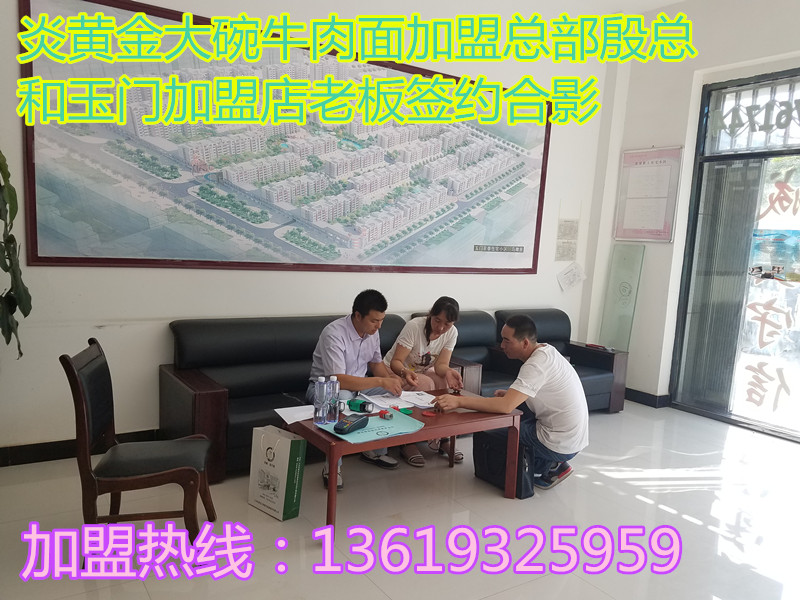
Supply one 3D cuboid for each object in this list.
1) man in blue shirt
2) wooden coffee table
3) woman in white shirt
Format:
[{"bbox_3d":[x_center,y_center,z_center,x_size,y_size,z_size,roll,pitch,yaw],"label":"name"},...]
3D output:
[{"bbox_3d":[-0.313,0.479,3.754,0.600,1.100,0.780,-2,8,-42],"label":"man in blue shirt"},{"bbox_3d":[0.012,0.862,3.345,1.231,0.491,0.610,-1,7,-33],"label":"wooden coffee table"},{"bbox_3d":[0.161,0.497,4.072,0.510,1.050,0.740,-1,7,-32],"label":"woman in white shirt"}]

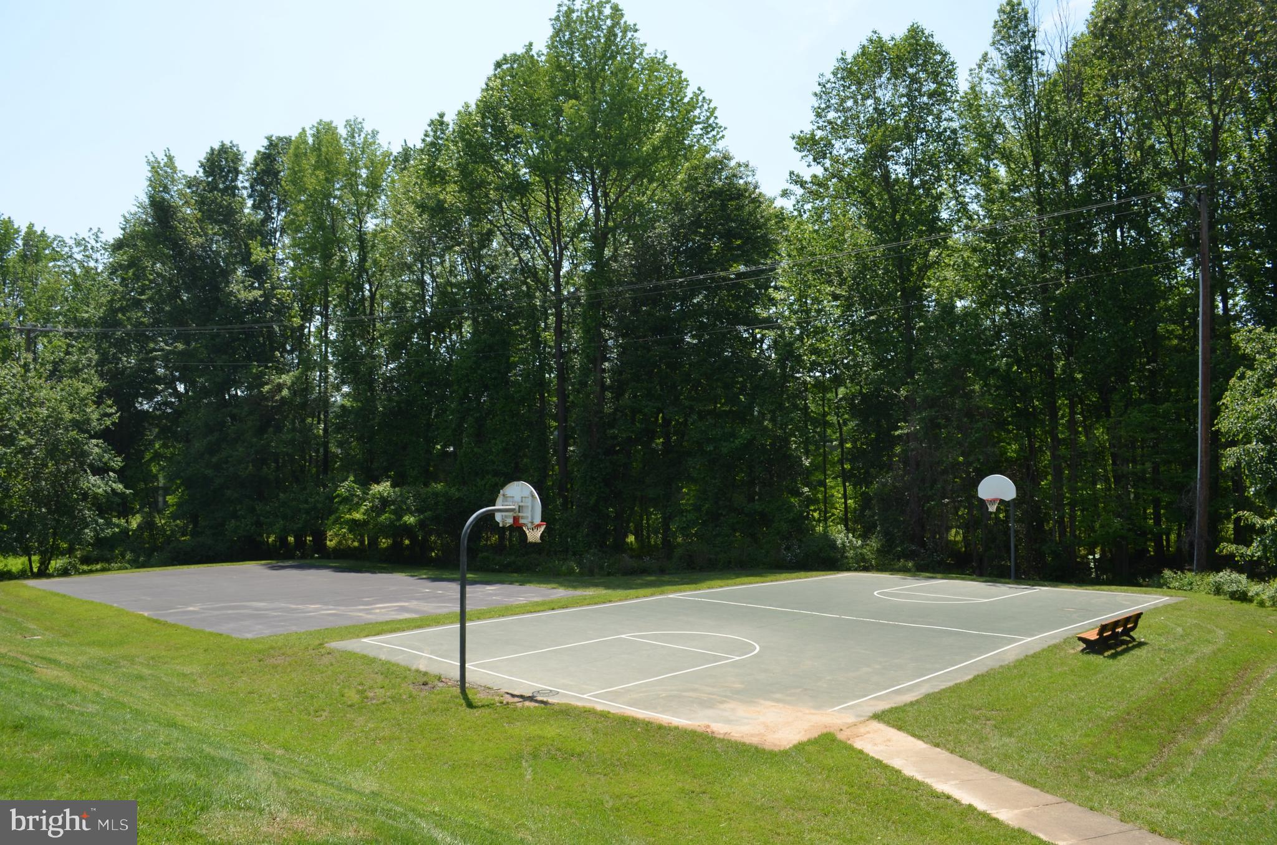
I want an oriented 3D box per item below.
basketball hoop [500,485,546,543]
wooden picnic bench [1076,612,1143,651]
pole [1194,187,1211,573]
[{"bbox_3d":[-2.204,1.813,19.235,1.410,1.230,0.770,-3,-4,44],"label":"basketball hoop"},{"bbox_3d":[11.262,5.013,22.804,0.700,0.750,2.480,-2,-4,43],"label":"wooden picnic bench"},{"bbox_3d":[20.751,-1.425,35.130,0.400,14.673,0.400,2,-3,0],"label":"pole"}]

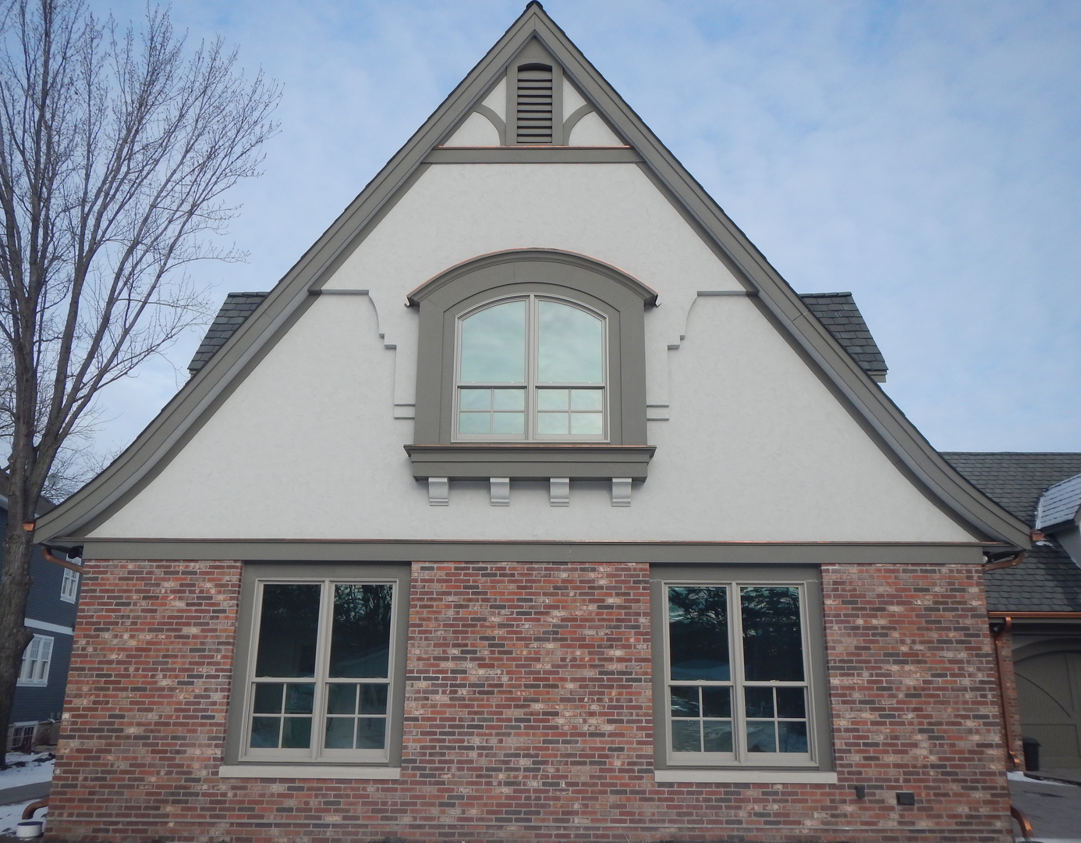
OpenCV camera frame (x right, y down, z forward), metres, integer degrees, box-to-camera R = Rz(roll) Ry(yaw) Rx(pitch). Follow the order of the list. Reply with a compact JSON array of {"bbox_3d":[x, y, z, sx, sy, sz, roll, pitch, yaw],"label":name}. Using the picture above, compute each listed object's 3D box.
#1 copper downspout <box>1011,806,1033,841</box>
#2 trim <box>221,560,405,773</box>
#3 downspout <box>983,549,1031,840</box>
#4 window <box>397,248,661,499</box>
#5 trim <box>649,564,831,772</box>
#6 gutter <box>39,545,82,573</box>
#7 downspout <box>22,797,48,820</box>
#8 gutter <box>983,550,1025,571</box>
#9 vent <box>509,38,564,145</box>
[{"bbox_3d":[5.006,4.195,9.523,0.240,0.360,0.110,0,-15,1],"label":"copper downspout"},{"bbox_3d":[-2.411,2.635,9.971,1.883,2.160,0.180,0,-15,1],"label":"trim"},{"bbox_3d":[5.146,2.905,9.842,0.560,3.020,0.110,0,-15,1],"label":"downspout"},{"bbox_3d":[-0.099,-0.605,10.461,2.870,2.800,0.400,0,-15,1],"label":"window"},{"bbox_3d":[2.150,2.644,9.869,1.886,2.160,0.180,0,-15,1],"label":"trim"},{"bbox_3d":[-5.466,1.586,10.420,0.550,0.300,0.100,0,-15,1],"label":"gutter"},{"bbox_3d":[-5.370,4.159,9.781,0.320,0.260,0.110,0,-15,1],"label":"downspout"},{"bbox_3d":[5.172,1.570,10.192,0.530,0.260,0.100,0,-15,1],"label":"gutter"},{"bbox_3d":[-0.068,-4.222,11.608,0.725,1.580,0.100,0,-15,1],"label":"vent"}]

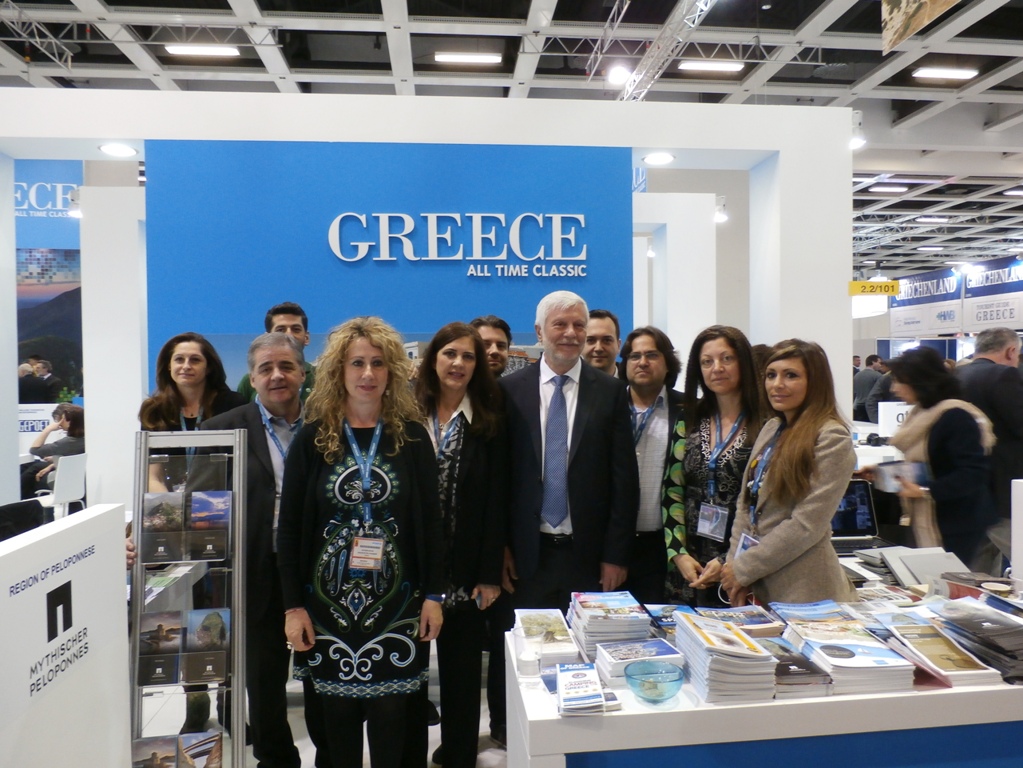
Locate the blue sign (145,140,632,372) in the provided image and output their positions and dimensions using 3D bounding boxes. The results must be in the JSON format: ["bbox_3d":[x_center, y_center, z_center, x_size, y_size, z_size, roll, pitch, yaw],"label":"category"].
[{"bbox_3d":[-0.526,0.186,3.543,2.250,2.620,0.100,-1,1,-6],"label":"blue sign"}]

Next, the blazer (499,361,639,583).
[{"bbox_3d":[0.194,0.302,2.520,0.490,0.770,0.290,0,1,12],"label":"blazer"}]

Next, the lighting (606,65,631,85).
[{"bbox_3d":[1.708,-4.924,11.798,0.300,0.300,0.300,0,1,12],"label":"lighting"}]

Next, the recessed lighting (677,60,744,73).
[{"bbox_3d":[4.456,-7.110,16.552,1.480,0.090,0.360,-1,1,-6],"label":"recessed lighting"}]

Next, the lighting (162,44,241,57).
[{"bbox_3d":[-6.437,-6.948,15.397,1.480,0.090,0.360,-1,1,-6],"label":"lighting"}]

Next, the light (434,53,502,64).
[{"bbox_3d":[-0.927,-7.029,15.935,1.480,0.090,0.360,-1,1,-6],"label":"light"}]

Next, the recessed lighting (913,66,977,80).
[{"bbox_3d":[10.054,-7.193,17.122,1.480,0.090,0.360,-1,1,-6],"label":"recessed lighting"}]

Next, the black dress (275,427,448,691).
[{"bbox_3d":[-0.476,0.553,2.330,0.500,0.880,0.300,-1,1,-9],"label":"black dress"}]

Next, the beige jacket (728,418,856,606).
[{"bbox_3d":[0.928,0.439,2.450,0.340,0.660,0.430,-2,2,-40],"label":"beige jacket"}]

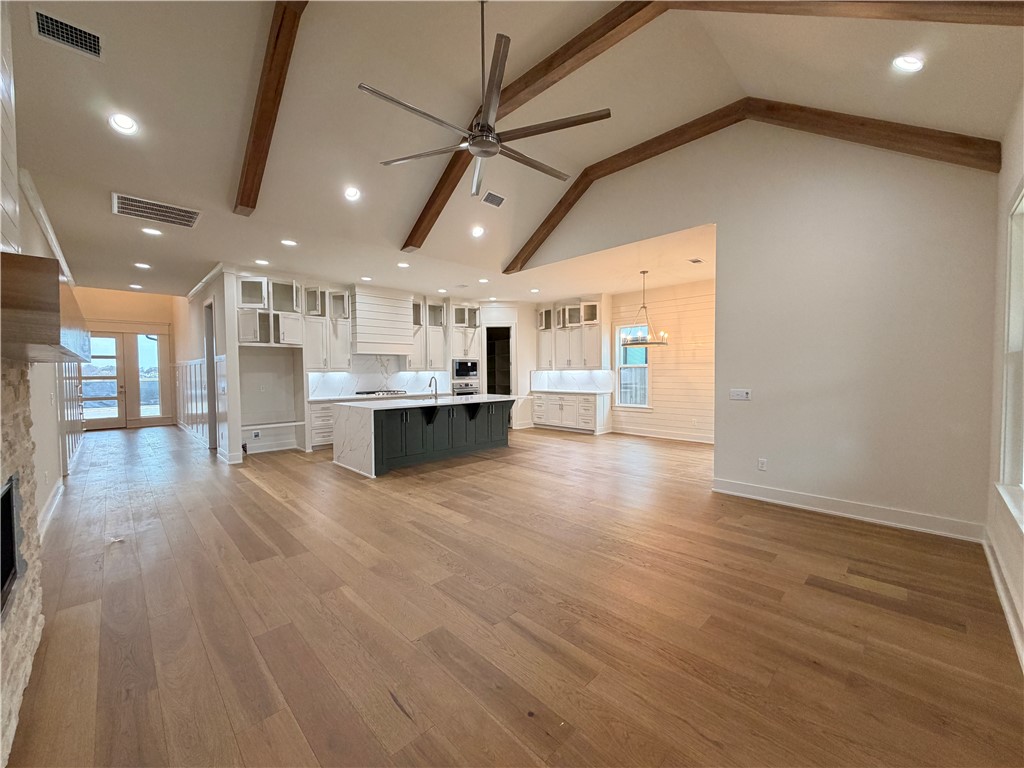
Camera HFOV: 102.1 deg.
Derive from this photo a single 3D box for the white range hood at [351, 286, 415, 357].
[{"bbox_3d":[-2.713,-1.247,8.461,1.211,1.285,0.546,-2,3,-44],"label":"white range hood"}]

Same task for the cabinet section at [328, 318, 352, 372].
[{"bbox_3d":[-3.417,-0.740,8.063,0.475,1.003,0.340,-2,3,-44],"label":"cabinet section"}]

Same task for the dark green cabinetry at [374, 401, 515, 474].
[{"bbox_3d":[-1.321,0.750,6.955,2.744,0.875,1.078,-2,3,-44],"label":"dark green cabinetry"}]

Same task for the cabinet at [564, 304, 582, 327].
[{"bbox_3d":[1.579,-1.587,9.757,0.350,0.483,0.399,-2,3,-44],"label":"cabinet"}]

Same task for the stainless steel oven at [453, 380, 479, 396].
[{"bbox_3d":[-1.225,0.328,9.752,0.760,0.710,0.580,-2,2,-44],"label":"stainless steel oven"}]

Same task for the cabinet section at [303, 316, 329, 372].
[{"bbox_3d":[-3.706,-0.721,7.695,0.425,0.993,0.460,-2,3,-44],"label":"cabinet section"}]

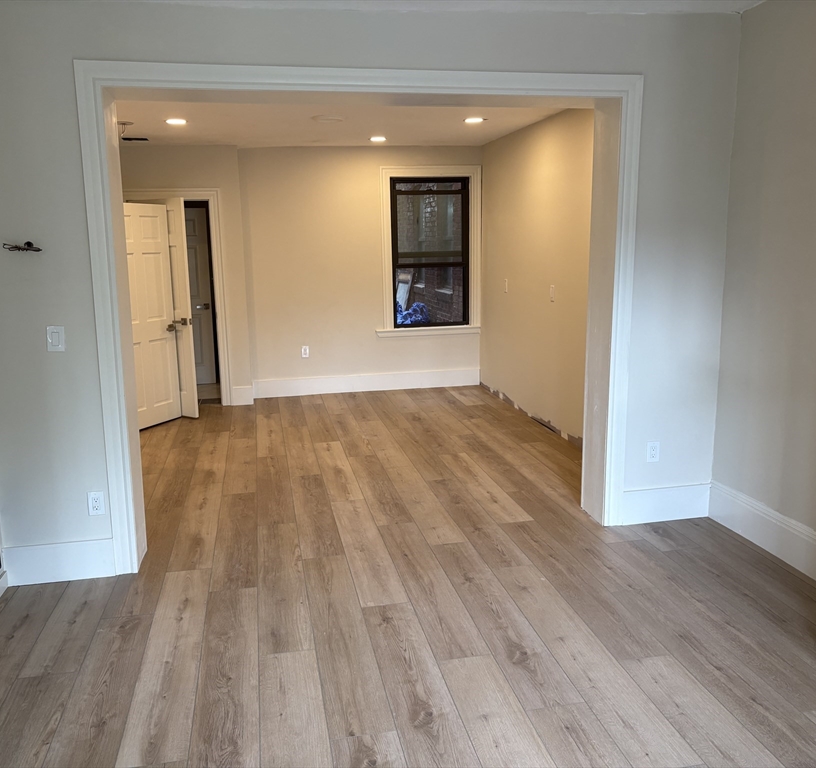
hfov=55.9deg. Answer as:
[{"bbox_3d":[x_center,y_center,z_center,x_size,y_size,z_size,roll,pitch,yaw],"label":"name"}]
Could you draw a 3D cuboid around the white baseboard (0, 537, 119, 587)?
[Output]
[{"bbox_3d":[-1.732,0.881,3.846,0.514,0.202,0.025,-3,11,-12],"label":"white baseboard"}]

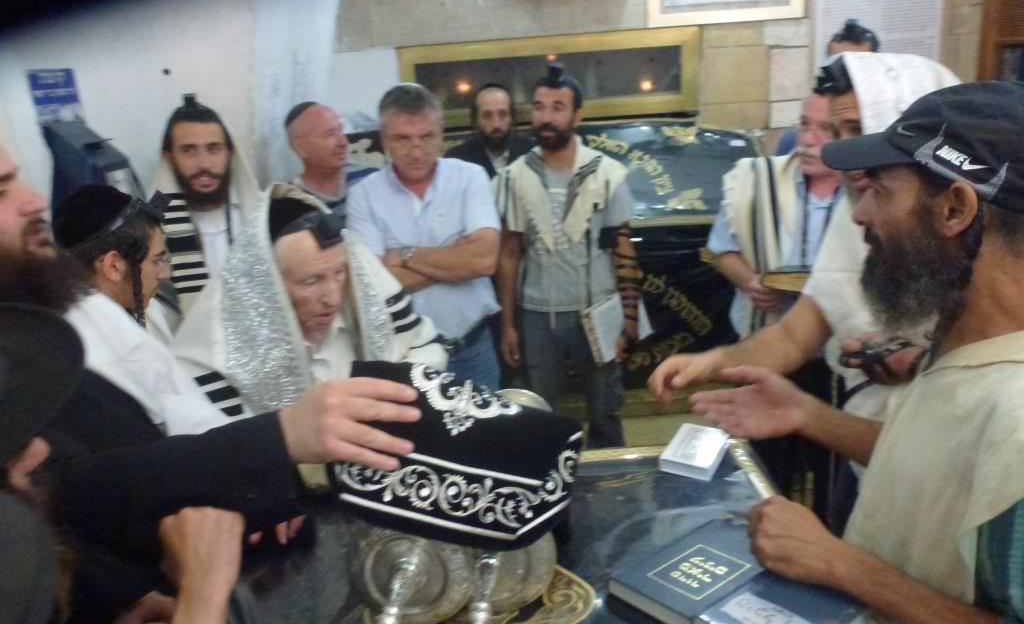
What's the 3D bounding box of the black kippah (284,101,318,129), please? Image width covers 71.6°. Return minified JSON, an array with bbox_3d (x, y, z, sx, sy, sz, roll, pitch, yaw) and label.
[{"bbox_3d":[-0.724,-0.683,2.420,0.155,0.045,0.155,-35,13,17],"label":"black kippah"}]

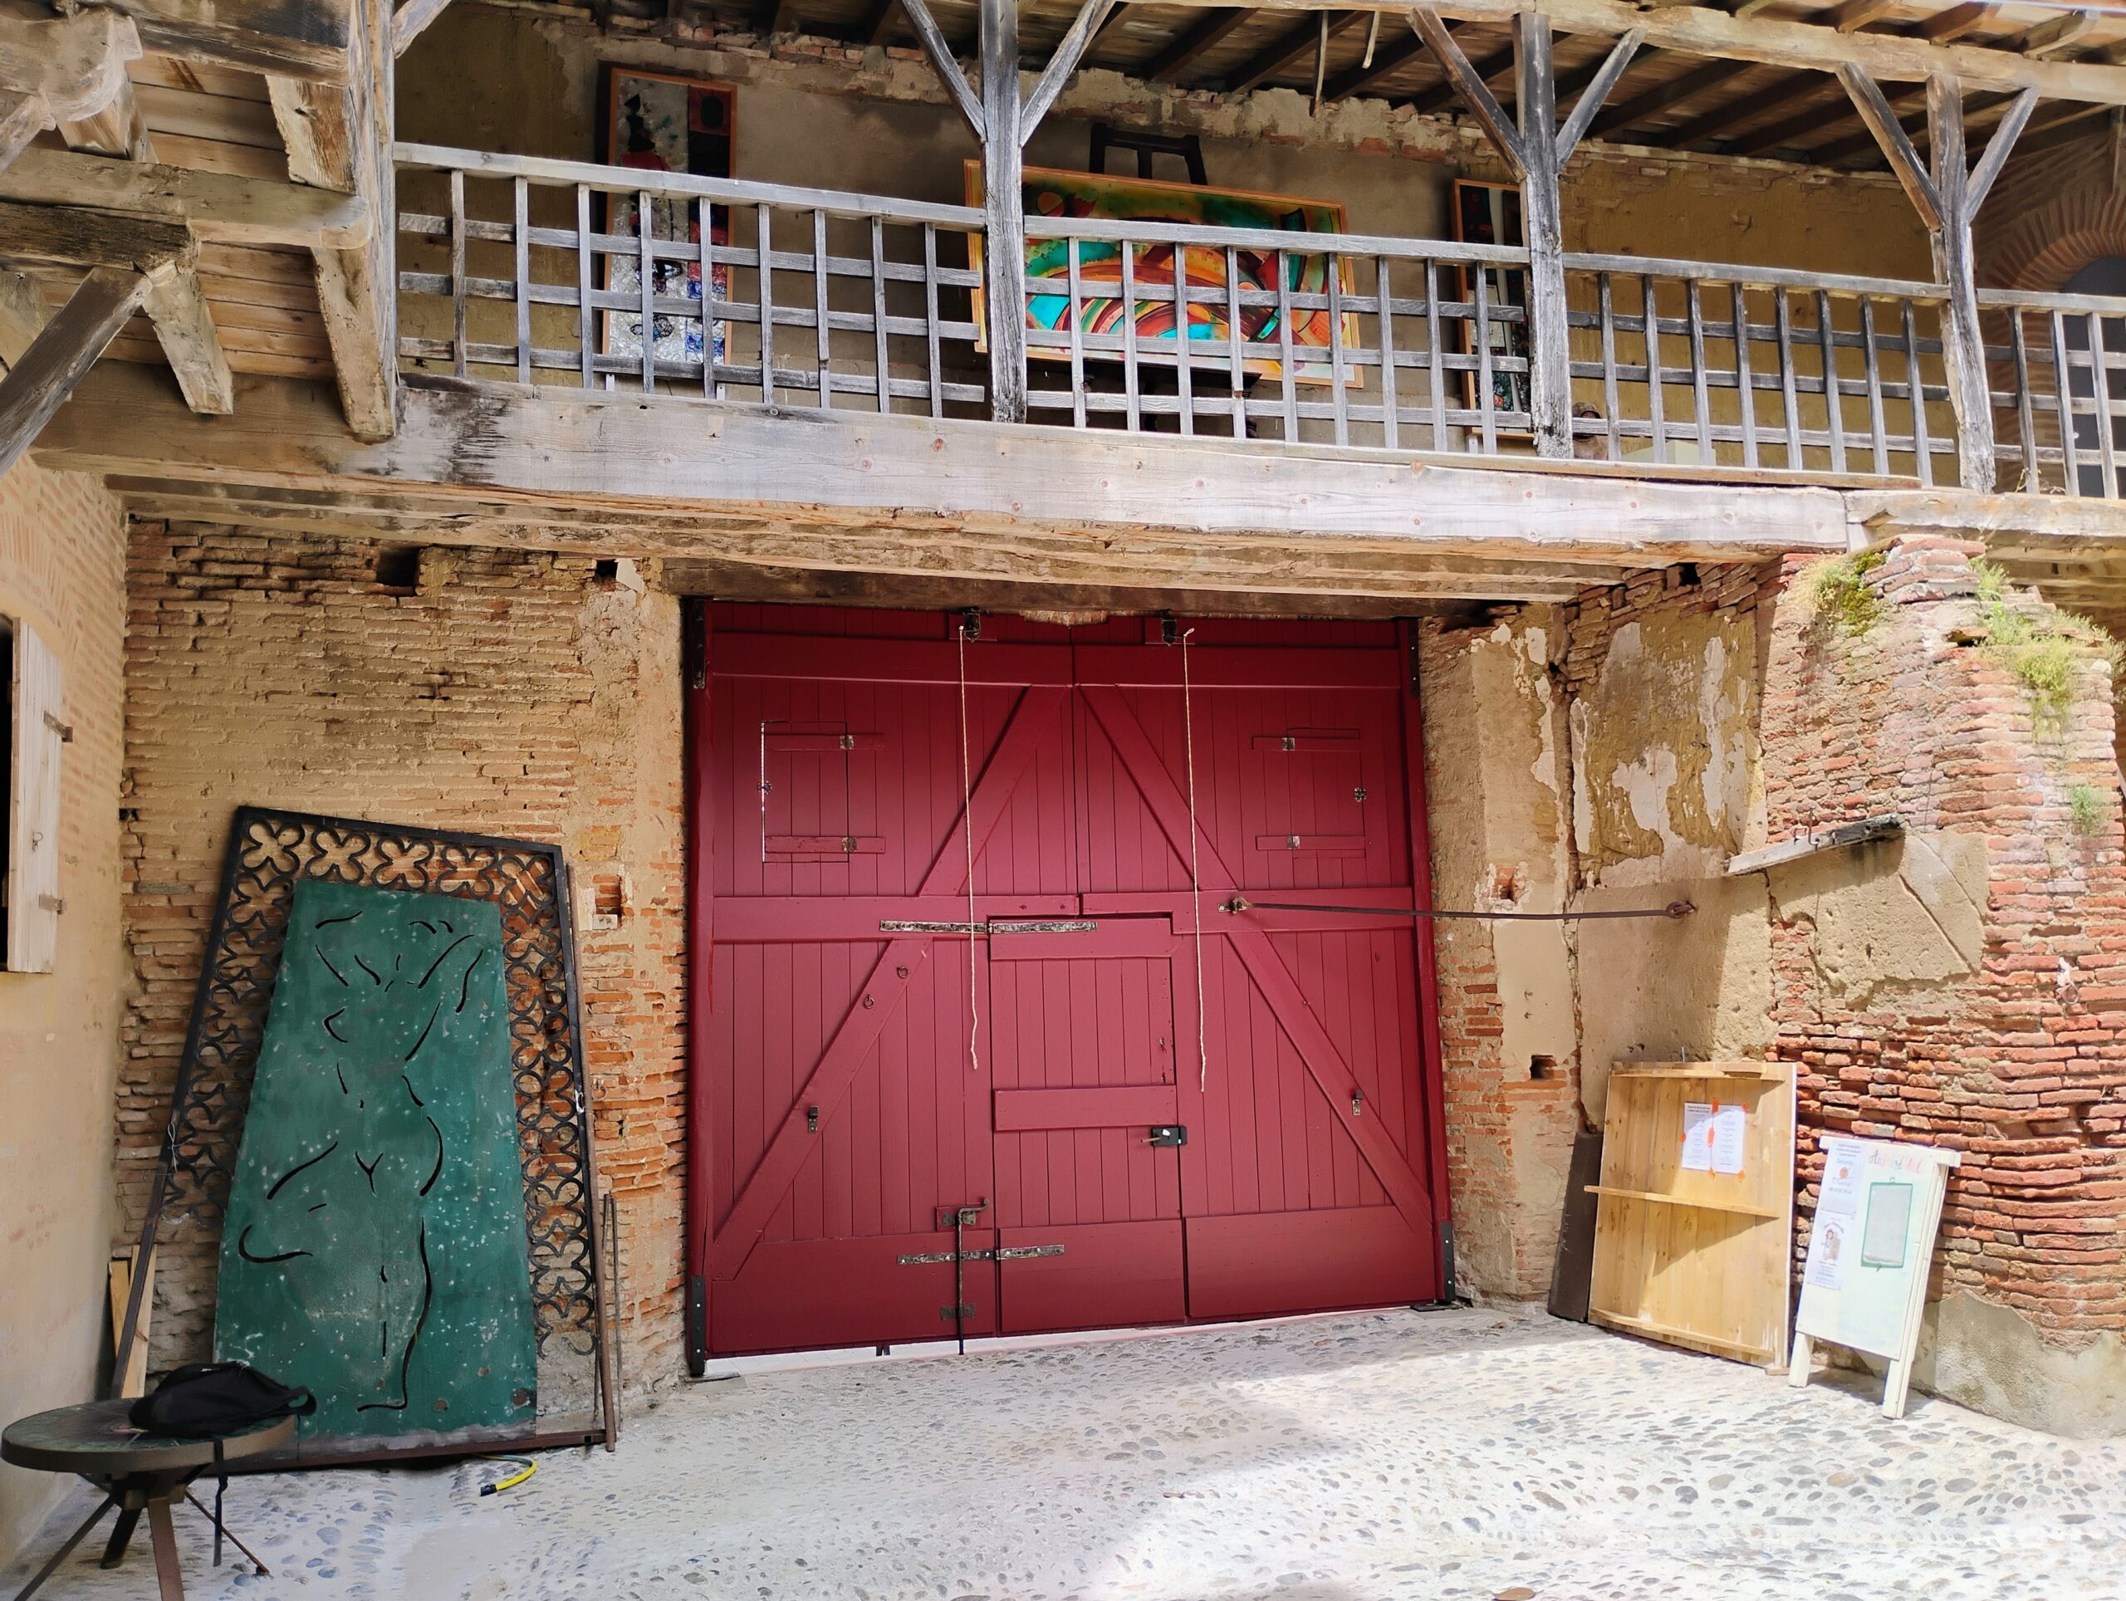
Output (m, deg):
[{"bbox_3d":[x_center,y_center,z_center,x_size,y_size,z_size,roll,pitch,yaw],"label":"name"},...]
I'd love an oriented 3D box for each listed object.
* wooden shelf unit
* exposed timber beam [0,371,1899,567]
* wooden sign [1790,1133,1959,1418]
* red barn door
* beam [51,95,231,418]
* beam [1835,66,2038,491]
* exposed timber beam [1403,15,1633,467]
[{"bbox_3d":[2.790,1.812,7.759,0.130,1.238,1.316,10,-11,-17],"label":"wooden shelf unit"},{"bbox_3d":[0.005,-1.355,7.183,7.557,0.370,0.300,0,-6,-16],"label":"exposed timber beam"},{"bbox_3d":[3.183,1.879,6.798,0.110,1.019,0.657,17,-10,-13],"label":"wooden sign"},{"bbox_3d":[0.083,0.805,8.257,3.640,3.420,0.140,0,-6,-14],"label":"red barn door"},{"bbox_3d":[-2.693,-1.584,5.140,0.160,0.180,2.200,0,-6,-19],"label":"beam"},{"bbox_3d":[4.430,-2.560,8.532,1.239,2.157,0.170,0,-6,-16],"label":"beam"},{"bbox_3d":[2.202,-2.603,7.906,1.188,2.105,0.170,0,-6,-16],"label":"exposed timber beam"}]

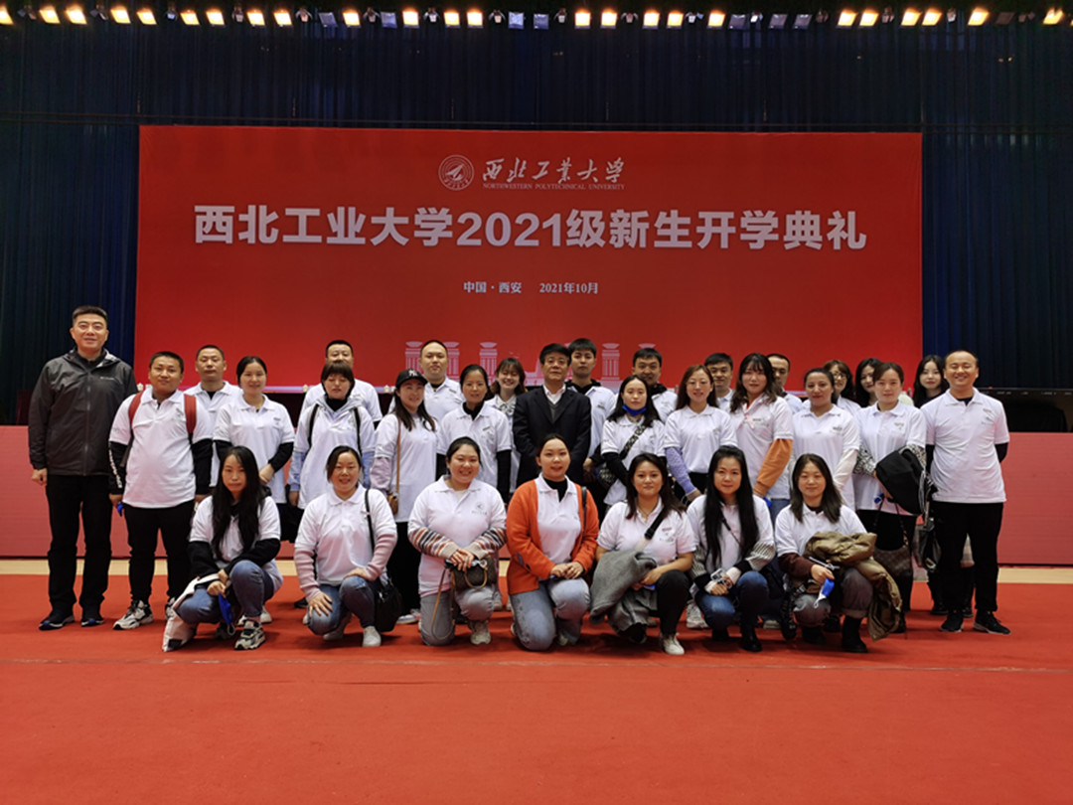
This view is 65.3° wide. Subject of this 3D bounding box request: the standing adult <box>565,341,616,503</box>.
[{"bbox_3d":[0.304,0.463,5.500,0.490,1.760,0.320,0,-1,0],"label":"standing adult"}]

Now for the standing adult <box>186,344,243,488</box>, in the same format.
[{"bbox_3d":[-2.144,0.481,5.550,0.500,1.720,0.300,1,-1,-16],"label":"standing adult"}]

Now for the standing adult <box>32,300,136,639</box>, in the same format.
[{"bbox_3d":[-2.681,0.374,4.970,0.580,1.870,0.340,1,-1,-15],"label":"standing adult"}]

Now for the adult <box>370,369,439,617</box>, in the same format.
[{"bbox_3d":[-0.804,0.568,5.150,0.460,1.545,0.320,0,-1,-9],"label":"adult"}]

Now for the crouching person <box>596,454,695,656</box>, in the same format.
[{"bbox_3d":[0.614,0.813,4.680,0.550,1.053,0.660,0,-1,5],"label":"crouching person"}]

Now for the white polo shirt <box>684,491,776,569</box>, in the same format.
[{"bbox_3d":[1.062,0.745,4.600,0.450,0.513,0.340,0,-1,8],"label":"white polo shirt"}]

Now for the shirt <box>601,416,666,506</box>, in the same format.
[{"bbox_3d":[0.594,0.362,5.130,0.400,0.560,0.260,0,-1,3],"label":"shirt"}]

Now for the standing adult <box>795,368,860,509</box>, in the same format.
[{"bbox_3d":[1.753,0.570,5.050,0.440,1.550,0.310,0,-1,18],"label":"standing adult"}]

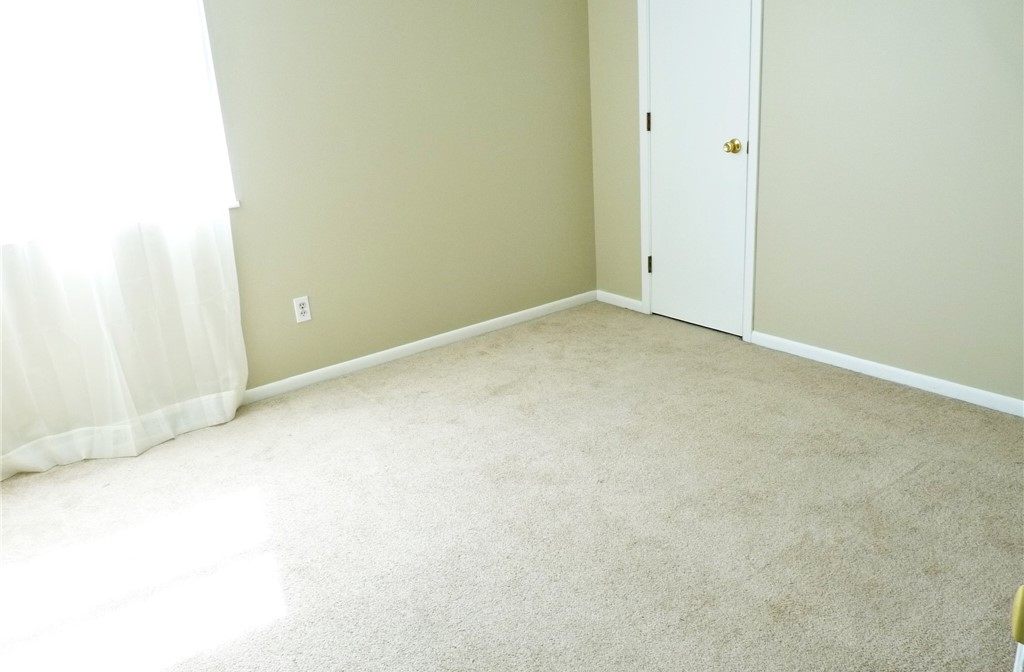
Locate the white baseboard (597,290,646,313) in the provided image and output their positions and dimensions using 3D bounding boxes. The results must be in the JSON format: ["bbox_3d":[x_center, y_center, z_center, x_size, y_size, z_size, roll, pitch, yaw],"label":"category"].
[{"bbox_3d":[0.631,-0.200,4.666,0.015,0.068,0.382,-17,23,-33],"label":"white baseboard"}]

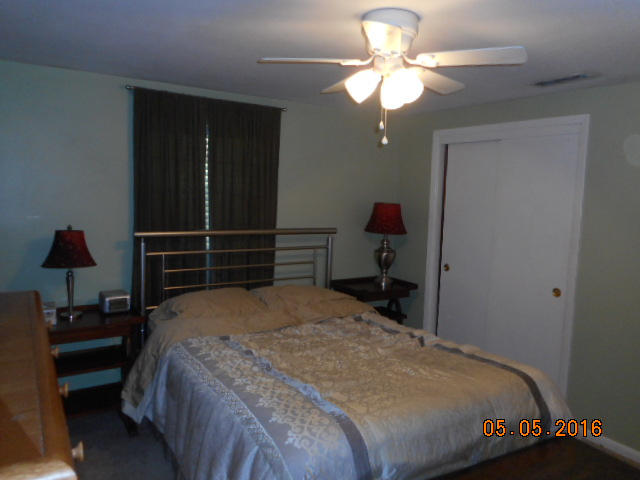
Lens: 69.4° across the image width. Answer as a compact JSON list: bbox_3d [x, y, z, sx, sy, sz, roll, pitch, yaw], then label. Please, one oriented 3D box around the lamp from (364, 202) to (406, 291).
[{"bbox_3d":[0.614,0.041,4.185,0.375,0.770,0.375,2,7,0],"label":"lamp"}]

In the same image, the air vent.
[{"bbox_3d":[1.500,-0.967,2.829,0.160,0.025,0.380,-2,8,-32],"label":"air vent"}]

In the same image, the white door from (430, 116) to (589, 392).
[{"bbox_3d":[1.367,0.175,3.703,0.100,2.157,1.380,-2,8,-32],"label":"white door"}]

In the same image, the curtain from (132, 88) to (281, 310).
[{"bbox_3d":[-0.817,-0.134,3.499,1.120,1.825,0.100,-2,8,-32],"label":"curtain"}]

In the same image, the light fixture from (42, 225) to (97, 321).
[{"bbox_3d":[-1.595,0.201,2.939,0.340,0.600,0.340,-2,8,-32],"label":"light fixture"}]

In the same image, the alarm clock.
[{"bbox_3d":[-1.413,0.424,3.191,0.165,0.115,0.140,-2,8,-32],"label":"alarm clock"}]

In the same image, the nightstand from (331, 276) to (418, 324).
[{"bbox_3d":[0.482,0.783,4.218,0.610,0.771,0.480,-2,8,-32],"label":"nightstand"}]

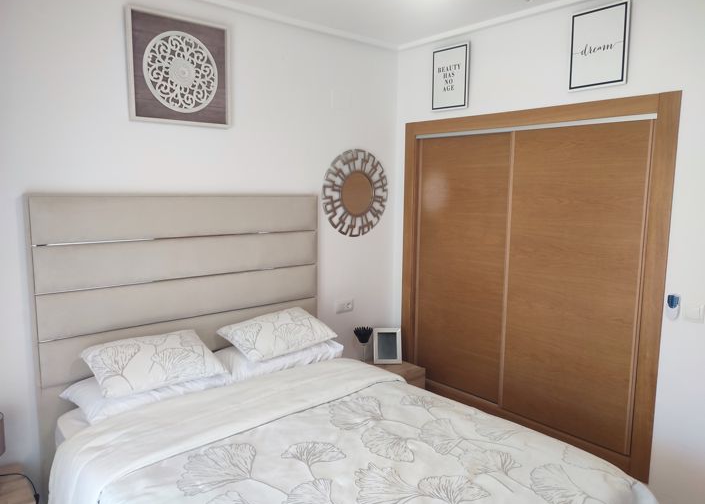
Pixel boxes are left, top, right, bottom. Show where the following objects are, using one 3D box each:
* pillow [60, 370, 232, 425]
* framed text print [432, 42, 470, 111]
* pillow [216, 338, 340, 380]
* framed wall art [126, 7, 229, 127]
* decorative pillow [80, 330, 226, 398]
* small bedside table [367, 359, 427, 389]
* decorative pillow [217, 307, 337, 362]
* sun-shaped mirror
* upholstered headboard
[{"bbox_3d":[-0.967,0.648,2.474,0.730,0.140,0.360,-6,19,-41],"label":"pillow"},{"bbox_3d":[0.645,-1.145,3.364,0.022,0.405,0.300,-6,9,-41],"label":"framed text print"},{"bbox_3d":[-0.420,0.593,2.948,0.740,0.140,0.360,-6,19,-41],"label":"pillow"},{"bbox_3d":[-0.896,-0.949,2.676,0.535,0.545,0.035,-6,9,-41],"label":"framed wall art"},{"bbox_3d":[-0.942,0.526,2.433,0.550,0.120,0.350,-5,30,-42],"label":"decorative pillow"},{"bbox_3d":[0.228,1.033,3.703,0.460,0.385,0.370,-6,9,-41],"label":"small bedside table"},{"bbox_3d":[-0.427,0.461,2.877,0.550,0.120,0.350,-11,32,-42],"label":"decorative pillow"},{"bbox_3d":[0.022,-0.410,3.558,0.610,0.610,0.030,-6,9,-41],"label":"sun-shaped mirror"},{"bbox_3d":[-0.849,0.433,2.864,1.590,1.500,0.090,-6,9,-41],"label":"upholstered headboard"}]

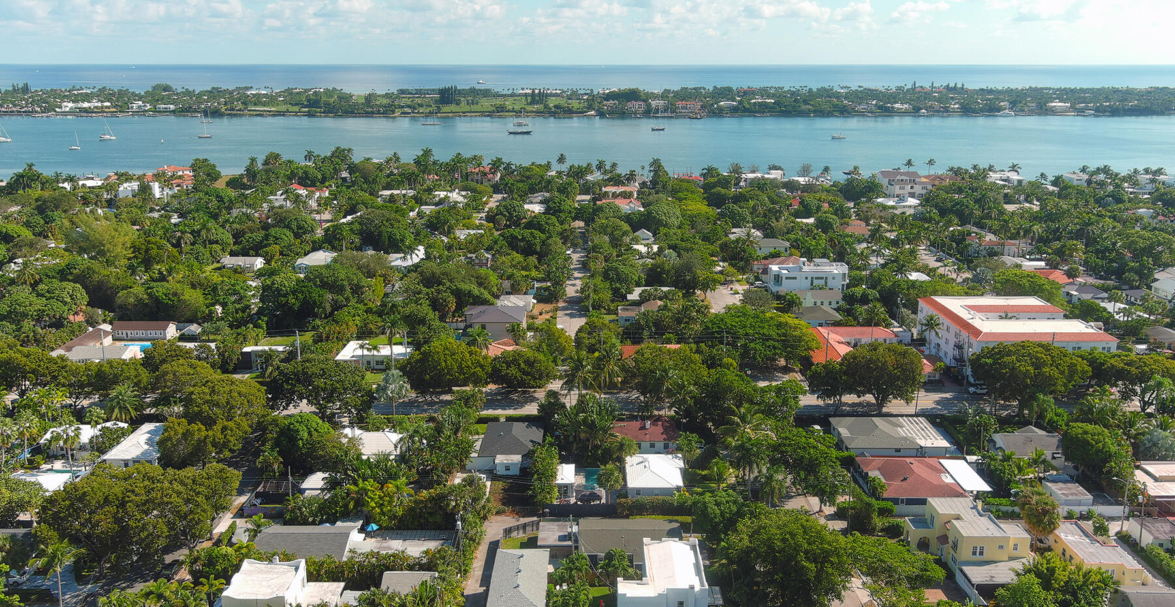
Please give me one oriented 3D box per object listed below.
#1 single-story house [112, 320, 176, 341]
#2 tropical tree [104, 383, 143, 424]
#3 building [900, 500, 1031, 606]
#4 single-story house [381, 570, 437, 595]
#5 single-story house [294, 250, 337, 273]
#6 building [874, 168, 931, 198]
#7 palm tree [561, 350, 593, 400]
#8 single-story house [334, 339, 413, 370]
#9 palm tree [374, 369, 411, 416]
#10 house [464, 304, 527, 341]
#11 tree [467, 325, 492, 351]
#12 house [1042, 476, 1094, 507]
[{"bbox_3d":[-112.409,6.536,240.030,13.943,4.000,6.025,0,14,0],"label":"single-story house"},{"bbox_3d":[-92.500,20.494,188.337,7.500,8.500,7.500,0,14,0],"label":"tropical tree"},{"bbox_3d":[55.100,34.940,135.366,13.800,6.900,17.800,0,14,0],"label":"building"},{"bbox_3d":[-22.550,36.879,122.004,6.801,3.900,6.600,0,14,0],"label":"single-story house"},{"bbox_3d":[-90.701,-14.162,319.271,11.470,4.700,17.888,0,14,0],"label":"single-story house"},{"bbox_3d":[170.900,-64.413,509.511,22.800,13.000,19.000,0,14,0],"label":"building"},{"bbox_3d":[-1.400,16.959,191.042,7.300,14.000,7.300,0,14,0],"label":"palm tree"},{"bbox_3d":[-50.250,12.832,227.771,16.900,3.700,15.200,0,14,0],"label":"single-story house"},{"bbox_3d":[-37.644,17.712,184.013,7.000,10.200,7.000,0,14,0],"label":"palm tree"},{"bbox_3d":[-22.805,4.627,239.421,14.217,8.000,12.156,0,14,0],"label":"house"},{"bbox_3d":[-25.131,9.249,220.005,5.900,8.700,5.900,0,14,0],"label":"tree"},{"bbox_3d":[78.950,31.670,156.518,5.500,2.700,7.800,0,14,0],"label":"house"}]

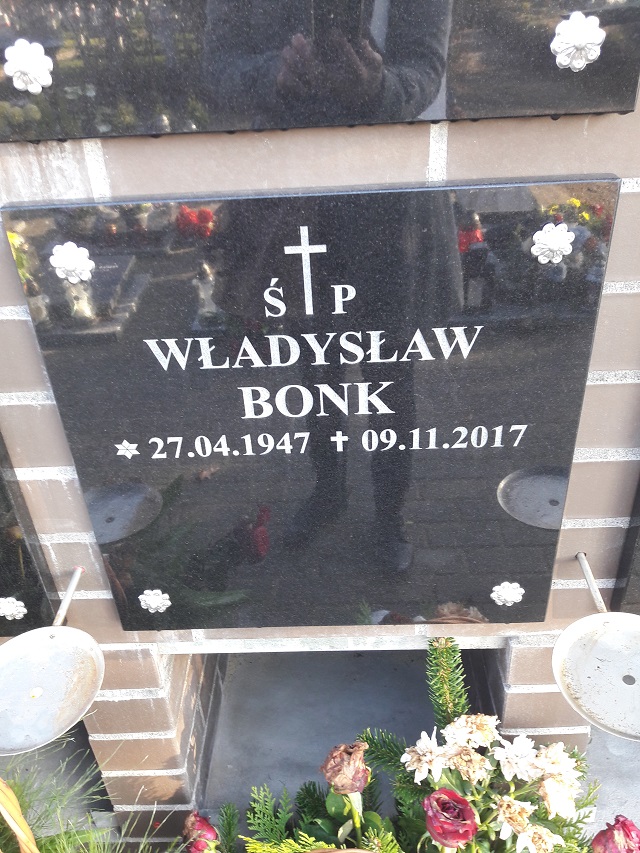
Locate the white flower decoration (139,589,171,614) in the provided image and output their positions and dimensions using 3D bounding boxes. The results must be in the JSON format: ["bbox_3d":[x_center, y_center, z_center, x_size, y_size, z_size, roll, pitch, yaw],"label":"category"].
[{"bbox_3d":[-0.171,0.181,0.713,0.034,0.034,0.010,-2,32,2],"label":"white flower decoration"}]

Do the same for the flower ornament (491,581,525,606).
[{"bbox_3d":[0.190,0.169,0.697,0.034,0.034,0.010,-2,32,2],"label":"flower ornament"}]

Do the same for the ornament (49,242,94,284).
[{"bbox_3d":[-0.188,-0.124,0.523,0.034,0.034,0.010,-2,32,2],"label":"ornament"}]

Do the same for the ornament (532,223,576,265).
[{"bbox_3d":[0.171,-0.135,0.508,0.034,0.034,0.010,-2,32,2],"label":"ornament"}]

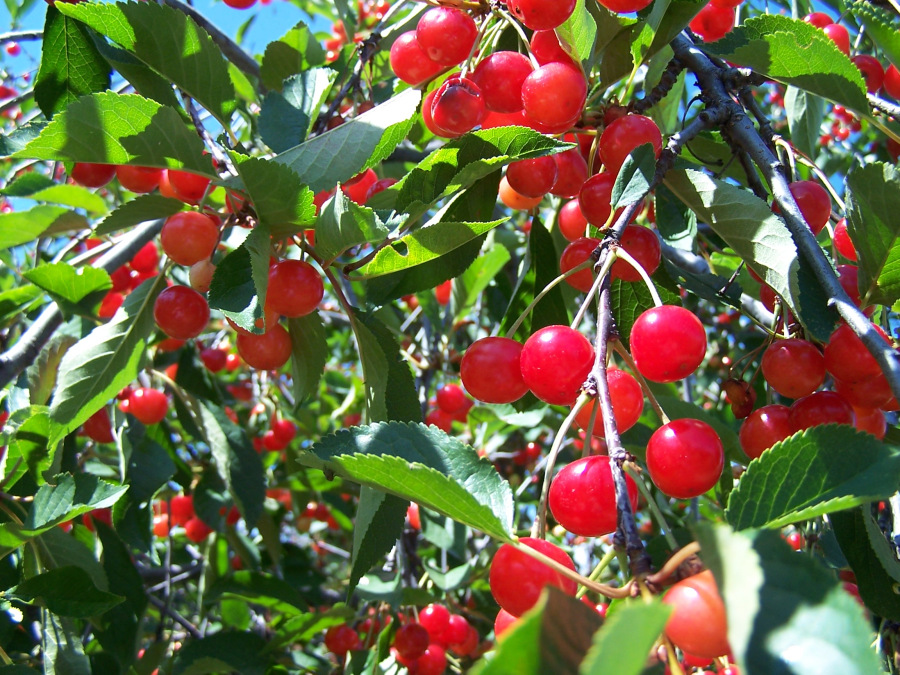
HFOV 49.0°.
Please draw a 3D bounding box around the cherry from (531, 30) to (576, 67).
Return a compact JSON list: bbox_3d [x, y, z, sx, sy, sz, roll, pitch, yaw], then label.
[{"bbox_3d":[0.044,-0.119,0.403,0.022,0.020,0.022,0,-15,0],"label":"cherry"}]

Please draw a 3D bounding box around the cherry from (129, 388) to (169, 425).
[{"bbox_3d":[-0.165,0.038,0.542,0.021,0.020,0.021,0,-20,0],"label":"cherry"}]

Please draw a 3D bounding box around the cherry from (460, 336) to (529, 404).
[{"bbox_3d":[0.014,0.010,0.302,0.021,0.020,0.021,0,-25,0],"label":"cherry"}]

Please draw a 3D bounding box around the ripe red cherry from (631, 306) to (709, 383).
[{"bbox_3d":[0.060,0.002,0.271,0.021,0.020,0.021,0,-33,0],"label":"ripe red cherry"}]

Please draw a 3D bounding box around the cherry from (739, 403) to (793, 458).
[{"bbox_3d":[0.107,0.033,0.329,0.021,0.020,0.021,0,-33,0],"label":"cherry"}]

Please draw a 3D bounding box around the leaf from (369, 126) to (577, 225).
[{"bbox_3d":[0.008,-0.056,0.341,0.069,0.027,0.012,-20,-47,12],"label":"leaf"}]

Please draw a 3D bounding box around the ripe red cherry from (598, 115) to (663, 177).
[{"bbox_3d":[0.061,-0.064,0.332,0.021,0.020,0.021,0,-33,0],"label":"ripe red cherry"}]

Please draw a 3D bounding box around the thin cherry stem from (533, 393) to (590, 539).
[{"bbox_3d":[0.027,0.032,0.256,0.006,0.041,0.004,19,-20,8],"label":"thin cherry stem"}]

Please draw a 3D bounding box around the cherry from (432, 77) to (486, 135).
[{"bbox_3d":[0.003,-0.084,0.357,0.020,0.020,0.020,9,-18,0],"label":"cherry"}]

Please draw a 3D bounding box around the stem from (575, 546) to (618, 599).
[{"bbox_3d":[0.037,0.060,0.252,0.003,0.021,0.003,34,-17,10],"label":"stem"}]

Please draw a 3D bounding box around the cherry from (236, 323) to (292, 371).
[{"bbox_3d":[-0.071,0.002,0.377,0.021,0.020,0.021,0,-18,0],"label":"cherry"}]

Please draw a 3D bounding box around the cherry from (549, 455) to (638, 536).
[{"bbox_3d":[0.035,0.039,0.242,0.021,0.020,0.021,0,-17,0],"label":"cherry"}]

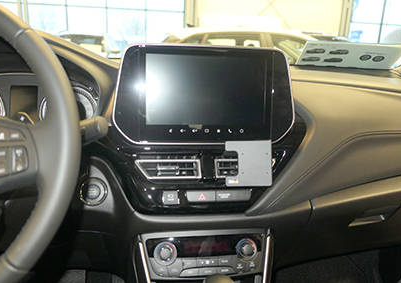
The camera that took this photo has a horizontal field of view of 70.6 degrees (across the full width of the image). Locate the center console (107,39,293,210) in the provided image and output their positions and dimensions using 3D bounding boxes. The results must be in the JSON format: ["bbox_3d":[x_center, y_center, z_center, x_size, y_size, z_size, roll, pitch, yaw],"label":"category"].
[{"bbox_3d":[-0.001,-0.021,0.512,0.300,0.275,0.100,0,3,-6],"label":"center console"}]

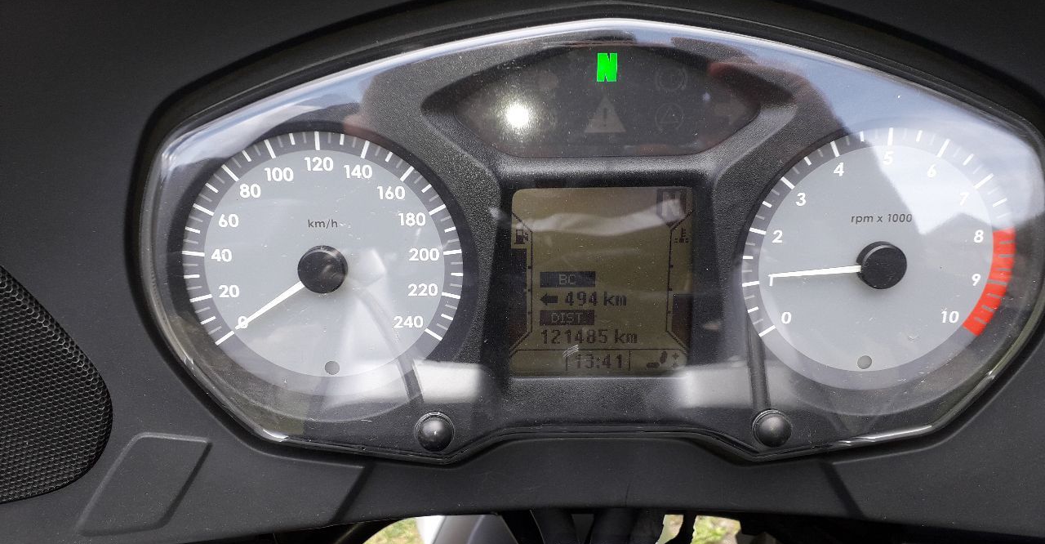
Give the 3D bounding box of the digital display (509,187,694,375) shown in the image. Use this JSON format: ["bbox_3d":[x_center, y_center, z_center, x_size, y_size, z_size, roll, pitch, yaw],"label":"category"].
[{"bbox_3d":[0.027,0.004,0.284,0.063,0.068,0.007,-1,15,-1],"label":"digital display"}]

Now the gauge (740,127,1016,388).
[{"bbox_3d":[0.124,-0.002,0.283,0.095,0.095,0.010,-1,15,-1],"label":"gauge"}]

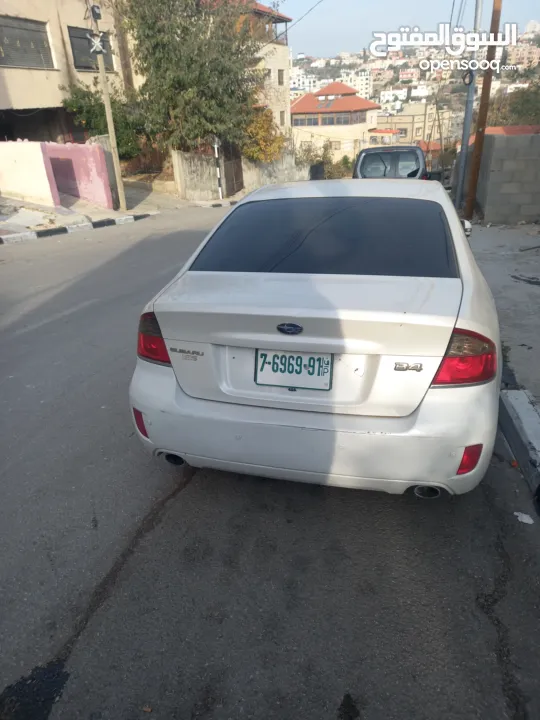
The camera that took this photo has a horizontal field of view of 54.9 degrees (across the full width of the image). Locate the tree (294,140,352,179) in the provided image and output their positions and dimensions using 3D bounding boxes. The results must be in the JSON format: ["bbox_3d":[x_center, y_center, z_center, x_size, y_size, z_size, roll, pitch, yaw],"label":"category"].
[{"bbox_3d":[3.613,-13.405,35.116,4.000,3.100,3.000,0,22,6],"label":"tree"}]

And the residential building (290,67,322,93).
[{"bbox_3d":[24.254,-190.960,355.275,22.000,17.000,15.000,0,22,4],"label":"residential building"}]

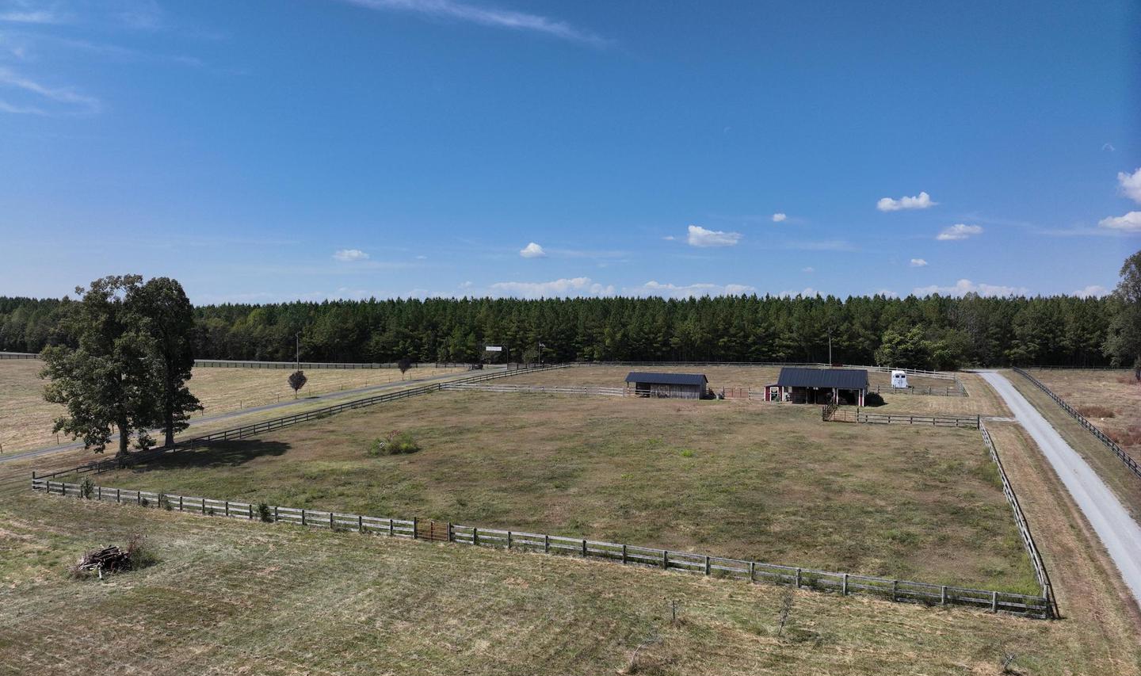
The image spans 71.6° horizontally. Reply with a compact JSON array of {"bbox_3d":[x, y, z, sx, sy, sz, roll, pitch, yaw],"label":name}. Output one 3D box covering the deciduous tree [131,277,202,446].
[{"bbox_3d":[-45.200,2.600,88.500,8.200,19.000,8.400,-1,2,-27],"label":"deciduous tree"}]

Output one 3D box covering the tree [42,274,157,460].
[{"bbox_3d":[-50.400,3.050,84.500,11.300,19.500,11.000,-1,2,-31],"label":"tree"}]

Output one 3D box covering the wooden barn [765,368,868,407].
[{"bbox_3d":[35.400,6.930,113.400,13.400,4.900,7.800,1,2,26],"label":"wooden barn"}]

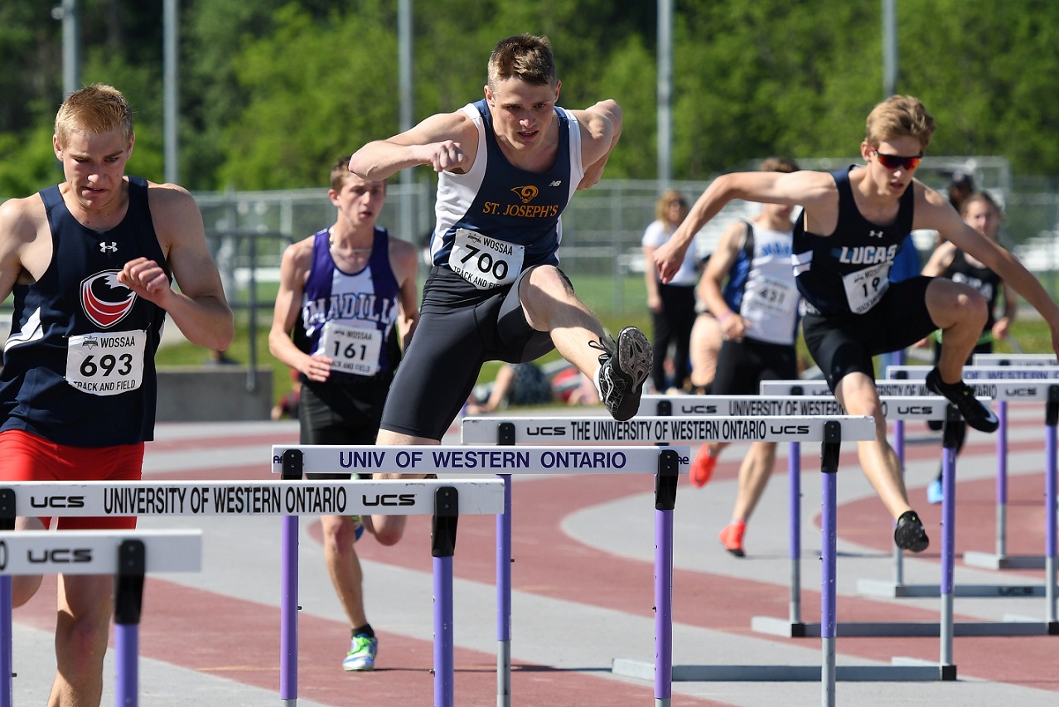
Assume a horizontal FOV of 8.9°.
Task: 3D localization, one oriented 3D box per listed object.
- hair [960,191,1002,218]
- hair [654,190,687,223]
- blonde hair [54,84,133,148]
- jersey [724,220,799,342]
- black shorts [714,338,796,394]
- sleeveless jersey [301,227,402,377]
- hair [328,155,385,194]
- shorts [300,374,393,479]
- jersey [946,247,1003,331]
[{"bbox_3d":[2.404,-0.775,36.300,0.200,0.175,0.210,0,1,-10],"label":"hair"},{"bbox_3d":[0.973,-1.004,47.000,0.200,0.250,0.220,-1,1,-35],"label":"hair"},{"bbox_3d":[-1.024,-0.551,16.050,0.185,0.175,0.210,0,11,2],"label":"blonde hair"},{"bbox_3d":[1.034,-0.316,30.250,0.360,0.550,0.280,0,6,-18],"label":"jersey"},{"bbox_3d":[1.002,0.088,30.300,0.380,0.370,0.330,0,1,-14],"label":"black shorts"},{"bbox_3d":[-0.585,-0.168,22.380,0.330,0.500,0.280,0,7,-5],"label":"sleeveless jersey"},{"bbox_3d":[-0.564,-0.576,22.380,0.185,0.165,0.210,0,4,-20],"label":"hair"},{"bbox_3d":[-0.598,0.253,22.450,0.330,0.410,0.330,0,1,-6],"label":"shorts"},{"bbox_3d":[2.360,-0.352,36.300,0.310,0.490,0.250,0,5,-10],"label":"jersey"}]

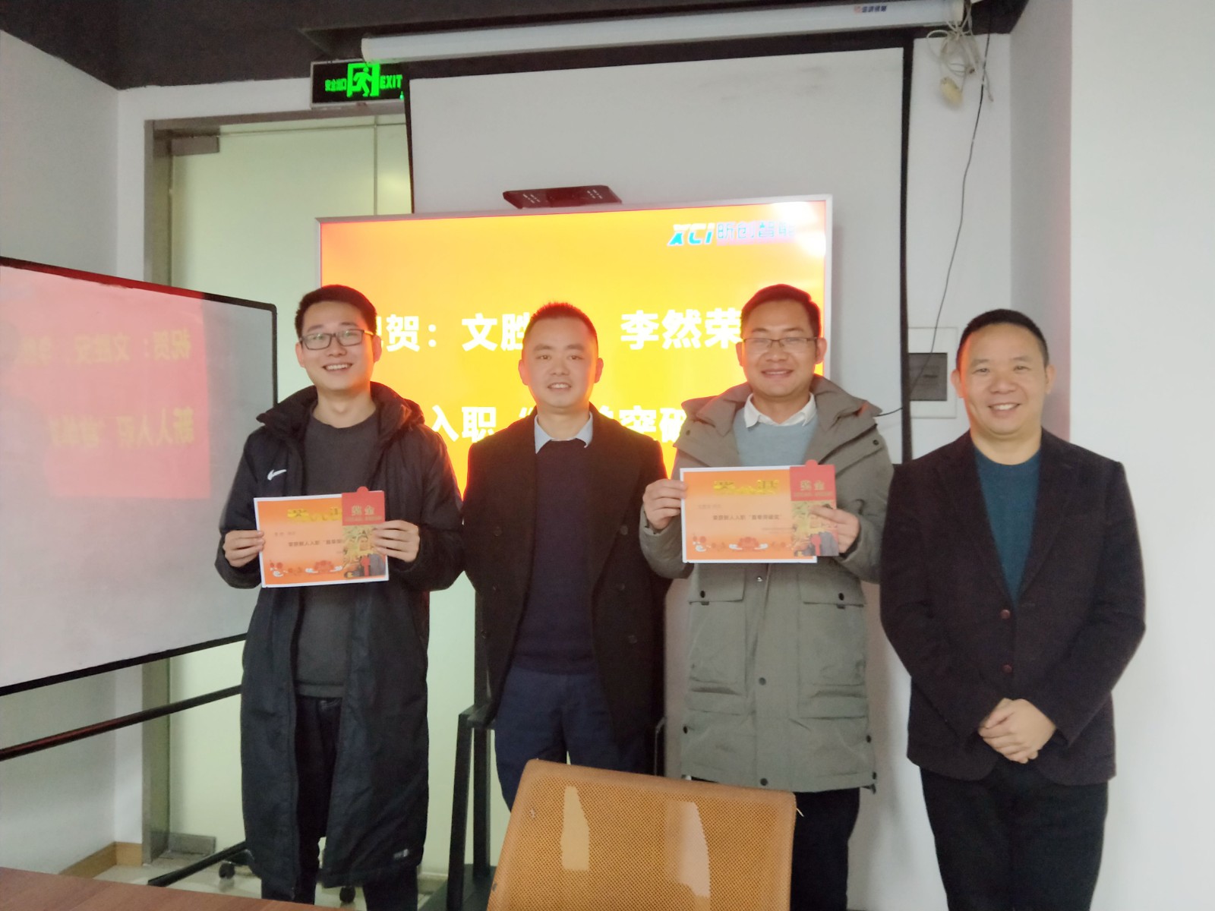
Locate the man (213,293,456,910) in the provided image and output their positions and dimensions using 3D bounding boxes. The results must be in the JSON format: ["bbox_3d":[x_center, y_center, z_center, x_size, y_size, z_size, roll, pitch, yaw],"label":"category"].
[{"bbox_3d":[-0.602,0.490,1.980,0.560,1.750,0.430,0,0,-8],"label":"man"}]

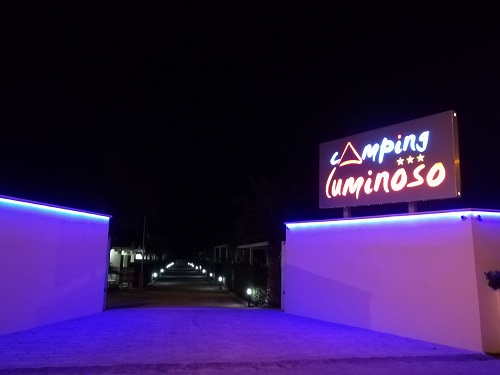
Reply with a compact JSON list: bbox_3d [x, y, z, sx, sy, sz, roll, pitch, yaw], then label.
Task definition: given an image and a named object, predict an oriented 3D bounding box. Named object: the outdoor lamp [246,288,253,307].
[{"bbox_3d":[-0.012,3.346,11.400,0.160,0.560,0.160,1,-10,0],"label":"outdoor lamp"}]

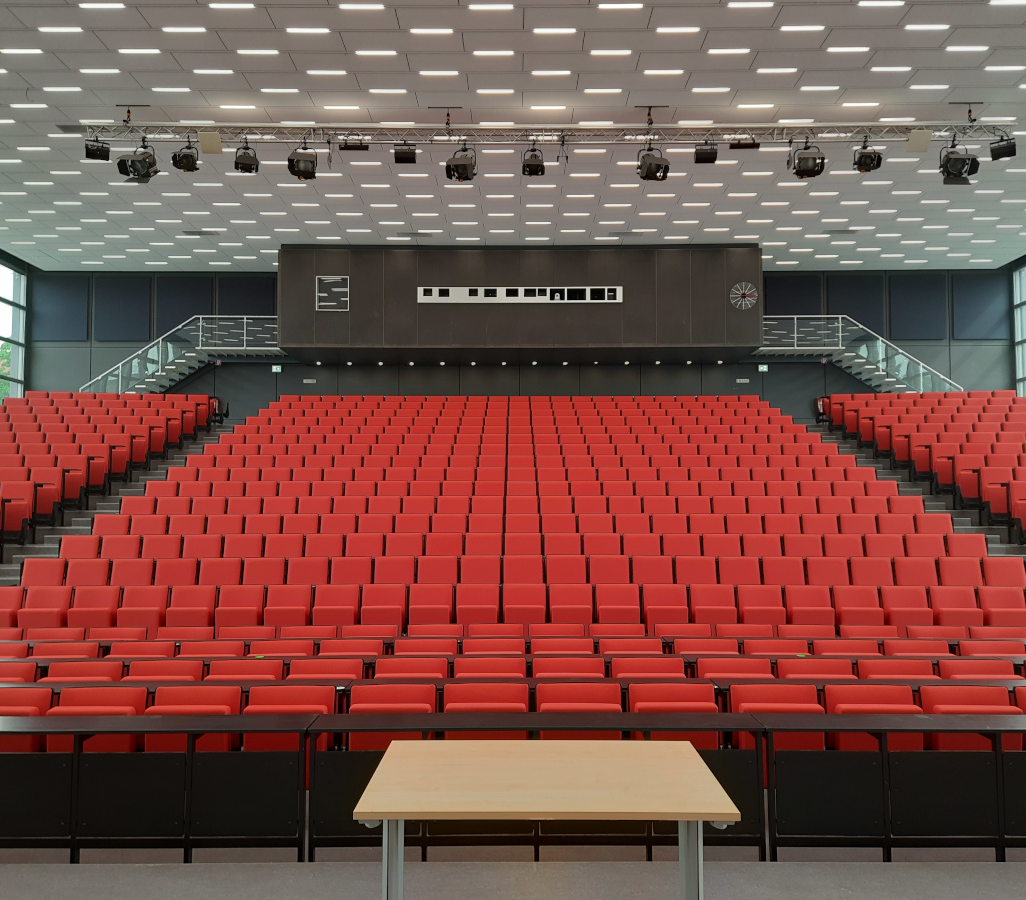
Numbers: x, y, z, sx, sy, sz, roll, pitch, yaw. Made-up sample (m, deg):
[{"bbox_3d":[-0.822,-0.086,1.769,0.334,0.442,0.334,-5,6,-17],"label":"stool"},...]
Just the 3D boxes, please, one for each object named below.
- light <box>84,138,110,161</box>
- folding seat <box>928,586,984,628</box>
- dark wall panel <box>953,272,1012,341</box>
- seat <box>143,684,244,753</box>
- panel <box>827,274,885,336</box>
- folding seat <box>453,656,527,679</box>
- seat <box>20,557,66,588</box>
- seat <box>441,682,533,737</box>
[{"bbox_3d":[-7.100,-5.105,14.182,0.350,0.300,0.220,2,8,-22],"label":"light"},{"bbox_3d":[5.072,1.957,9.464,0.510,0.780,0.420,0,-4,0],"label":"folding seat"},{"bbox_3d":[13.838,-4.212,24.602,1.680,1.930,0.100,0,-4,0],"label":"dark wall panel"},{"bbox_3d":[-1.949,1.812,5.051,0.525,0.700,0.330,0,-4,-3],"label":"seat"},{"bbox_3d":[10.133,-4.195,24.616,1.680,1.930,0.100,0,-4,0],"label":"panel"},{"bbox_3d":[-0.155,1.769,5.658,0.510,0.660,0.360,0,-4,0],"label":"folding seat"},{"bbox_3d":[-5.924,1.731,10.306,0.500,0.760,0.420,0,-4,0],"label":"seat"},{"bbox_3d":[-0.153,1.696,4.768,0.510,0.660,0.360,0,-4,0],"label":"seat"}]

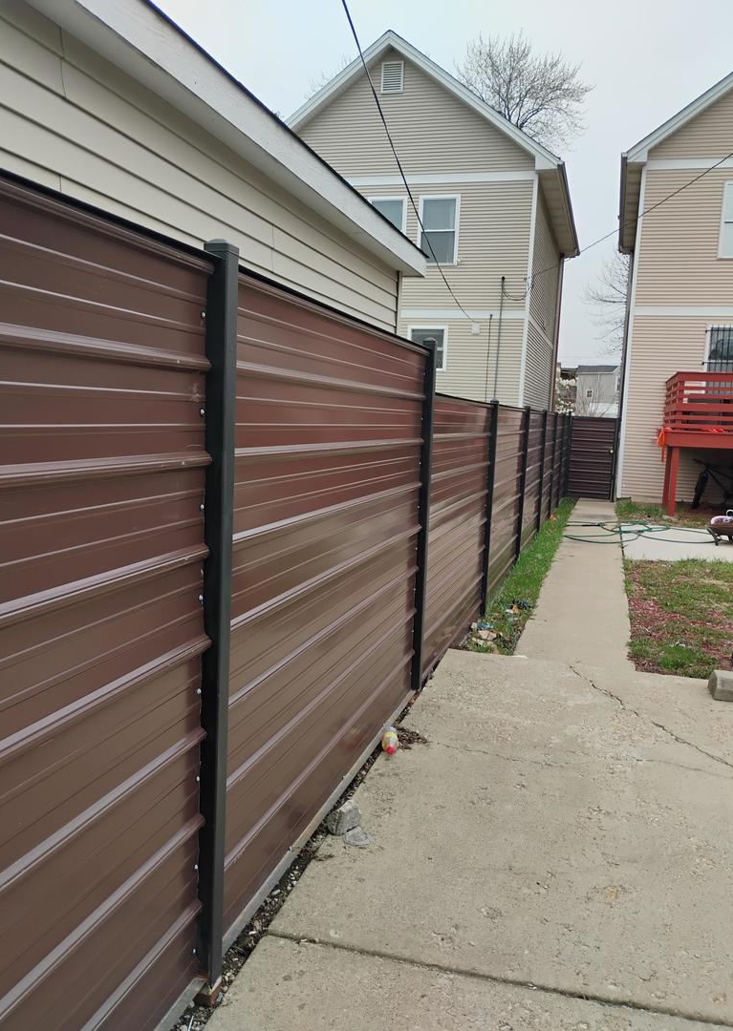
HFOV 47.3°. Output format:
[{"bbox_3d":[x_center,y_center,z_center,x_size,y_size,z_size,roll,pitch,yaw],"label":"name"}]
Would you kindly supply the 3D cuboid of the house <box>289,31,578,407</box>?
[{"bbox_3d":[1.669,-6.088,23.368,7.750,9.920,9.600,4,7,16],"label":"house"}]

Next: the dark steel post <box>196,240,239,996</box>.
[{"bbox_3d":[-0.386,0.291,2.114,0.066,1.920,0.066,4,7,16],"label":"dark steel post"}]

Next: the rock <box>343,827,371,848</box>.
[{"bbox_3d":[-0.037,1.123,2.927,0.086,0.035,0.074,1,7,-14],"label":"rock"}]

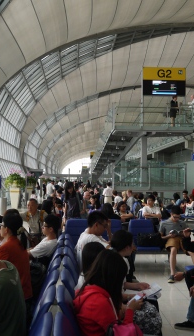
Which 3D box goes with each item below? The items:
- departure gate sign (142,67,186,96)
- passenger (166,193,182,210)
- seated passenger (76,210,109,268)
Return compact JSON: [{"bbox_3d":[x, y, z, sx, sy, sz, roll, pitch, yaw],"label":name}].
[{"bbox_3d":[3.470,-4.453,22.759,2.180,1.460,0.220,0,-2,-3],"label":"departure gate sign"},{"bbox_3d":[2.454,1.439,14.400,0.800,1.200,0.500,0,-2,7],"label":"passenger"},{"bbox_3d":[0.098,1.127,5.050,0.800,1.280,0.520,0,-2,-5],"label":"seated passenger"}]

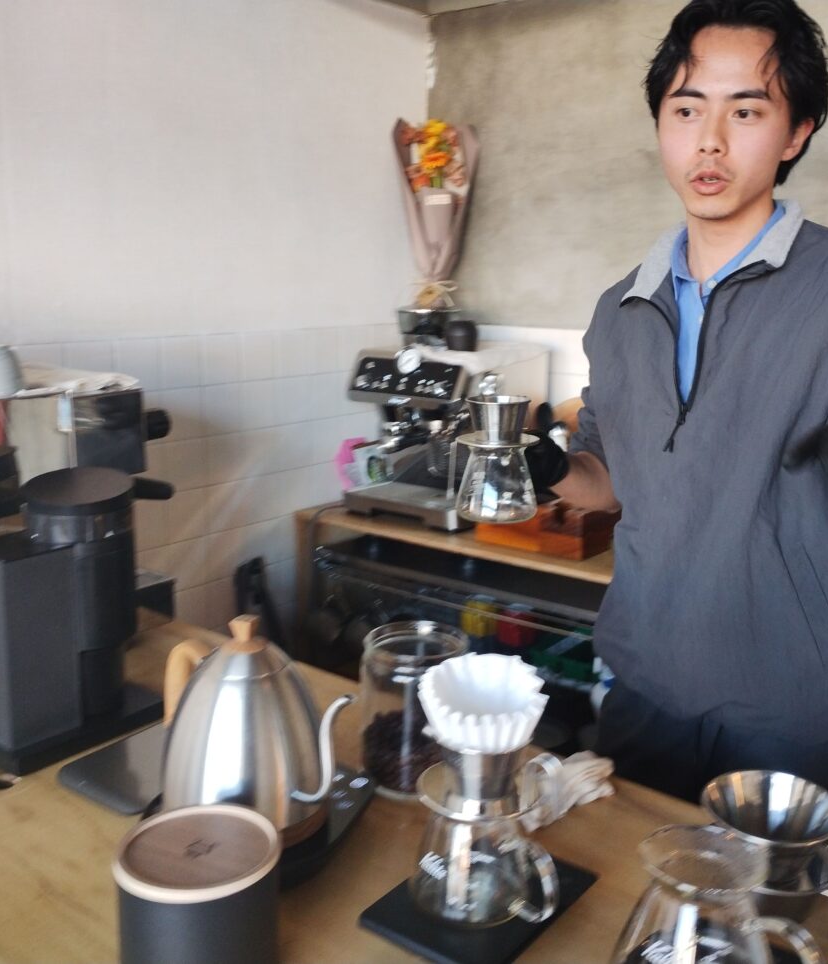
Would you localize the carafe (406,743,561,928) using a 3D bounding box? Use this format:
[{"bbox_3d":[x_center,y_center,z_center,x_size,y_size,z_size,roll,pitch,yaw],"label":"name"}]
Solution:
[{"bbox_3d":[0.059,0.310,0.874,0.129,0.104,0.102,6,13,26],"label":"carafe"}]

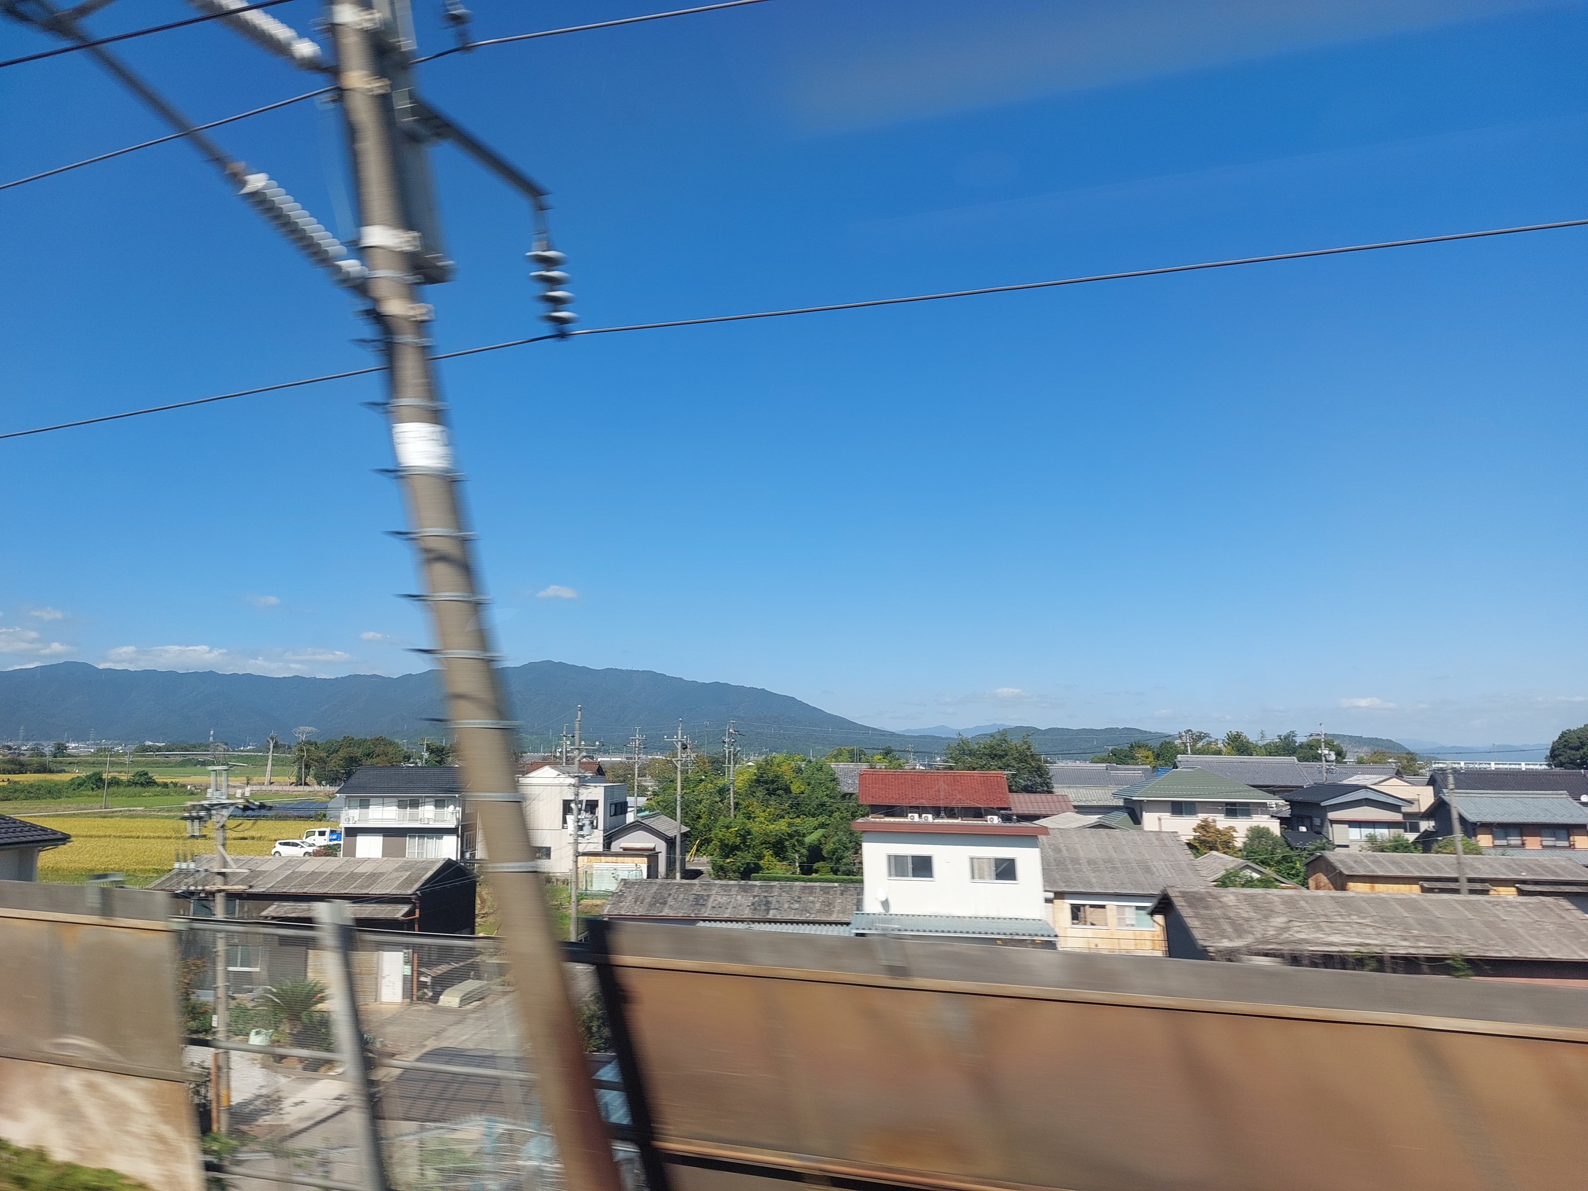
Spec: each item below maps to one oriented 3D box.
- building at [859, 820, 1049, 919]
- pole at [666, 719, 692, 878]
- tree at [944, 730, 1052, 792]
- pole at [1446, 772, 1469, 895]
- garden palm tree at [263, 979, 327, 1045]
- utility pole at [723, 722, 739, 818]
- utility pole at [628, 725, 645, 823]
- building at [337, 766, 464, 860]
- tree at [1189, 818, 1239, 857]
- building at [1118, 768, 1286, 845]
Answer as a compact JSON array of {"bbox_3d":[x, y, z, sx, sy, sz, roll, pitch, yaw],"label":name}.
[{"bbox_3d":[6.221,12.291,43.300,7.400,6.700,5.000,-1,-8,10],"label":"building"},{"bbox_3d":[-8.488,15.104,81.000,1.700,11.800,0.600,0,-8,6],"label":"pole"},{"bbox_3d":[19.647,18.989,106.000,10.400,12.000,10.000,1,-8,0],"label":"tree"},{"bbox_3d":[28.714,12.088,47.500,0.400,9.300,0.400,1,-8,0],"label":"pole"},{"bbox_3d":[-15.491,12.958,34.200,2.050,2.050,2.000,1,-8,0],"label":"garden palm tree"},{"bbox_3d":[-5.187,16.778,93.000,1.100,12.000,0.700,0,-8,6],"label":"utility pole"},{"bbox_3d":[-15.312,18.863,107.000,1.400,11.600,0.800,0,-8,6],"label":"utility pole"},{"bbox_3d":[-31.393,18.186,91.200,10.000,8.000,8.600,1,-8,-3],"label":"building"},{"bbox_3d":[29.368,18.070,77.000,3.500,5.000,3.400,1,-8,0],"label":"tree"},{"bbox_3d":[32.704,18.676,90.000,11.400,8.400,9.800,0,-8,8],"label":"building"}]

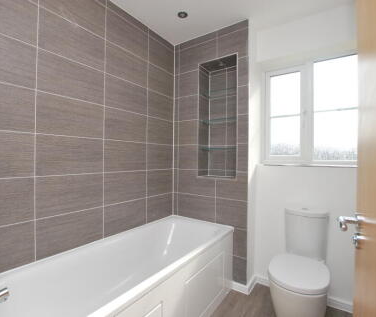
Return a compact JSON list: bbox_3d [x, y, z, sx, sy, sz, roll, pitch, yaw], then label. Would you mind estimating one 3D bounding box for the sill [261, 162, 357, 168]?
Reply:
[{"bbox_3d":[1.030,0.058,1.721,0.808,0.030,0.130,0,0,32],"label":"sill"}]

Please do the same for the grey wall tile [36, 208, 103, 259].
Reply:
[{"bbox_3d":[-0.767,0.480,1.323,0.010,0.247,0.417,0,0,37],"label":"grey wall tile"}]

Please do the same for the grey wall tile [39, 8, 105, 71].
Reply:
[{"bbox_3d":[-0.755,-0.769,1.327,0.010,0.247,0.417,0,0,37],"label":"grey wall tile"}]

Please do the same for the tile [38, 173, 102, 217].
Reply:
[{"bbox_3d":[-0.765,0.231,1.324,0.010,0.247,0.417,0,0,37],"label":"tile"}]

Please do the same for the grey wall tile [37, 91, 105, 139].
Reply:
[{"bbox_3d":[-0.763,-0.269,1.338,0.010,0.248,0.424,0,0,37],"label":"grey wall tile"}]

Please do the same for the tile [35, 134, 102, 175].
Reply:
[{"bbox_3d":[-0.766,-0.017,1.337,0.010,0.248,0.424,0,0,37],"label":"tile"}]

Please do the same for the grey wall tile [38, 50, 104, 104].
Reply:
[{"bbox_3d":[-0.761,-0.522,1.339,0.010,0.248,0.424,0,0,37],"label":"grey wall tile"}]

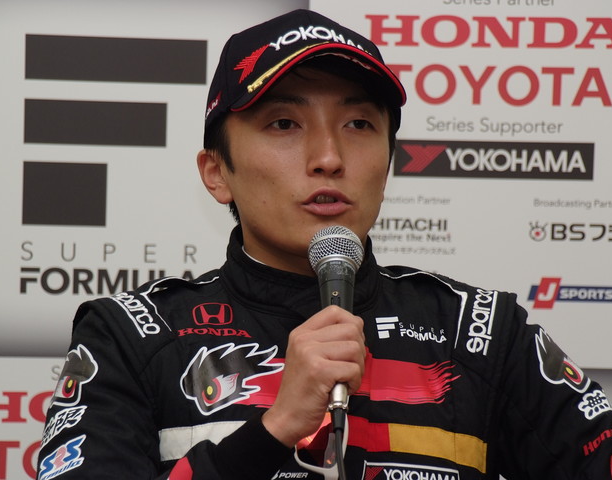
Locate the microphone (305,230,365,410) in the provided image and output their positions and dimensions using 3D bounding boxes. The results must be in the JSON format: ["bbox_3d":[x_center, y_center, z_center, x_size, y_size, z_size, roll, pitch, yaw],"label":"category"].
[{"bbox_3d":[0.029,0.070,4.058,0.051,0.184,0.051,-1,-28,0],"label":"microphone"}]

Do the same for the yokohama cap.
[{"bbox_3d":[0.006,-0.160,4.190,0.181,0.127,0.262,1,-10,-15],"label":"yokohama cap"}]

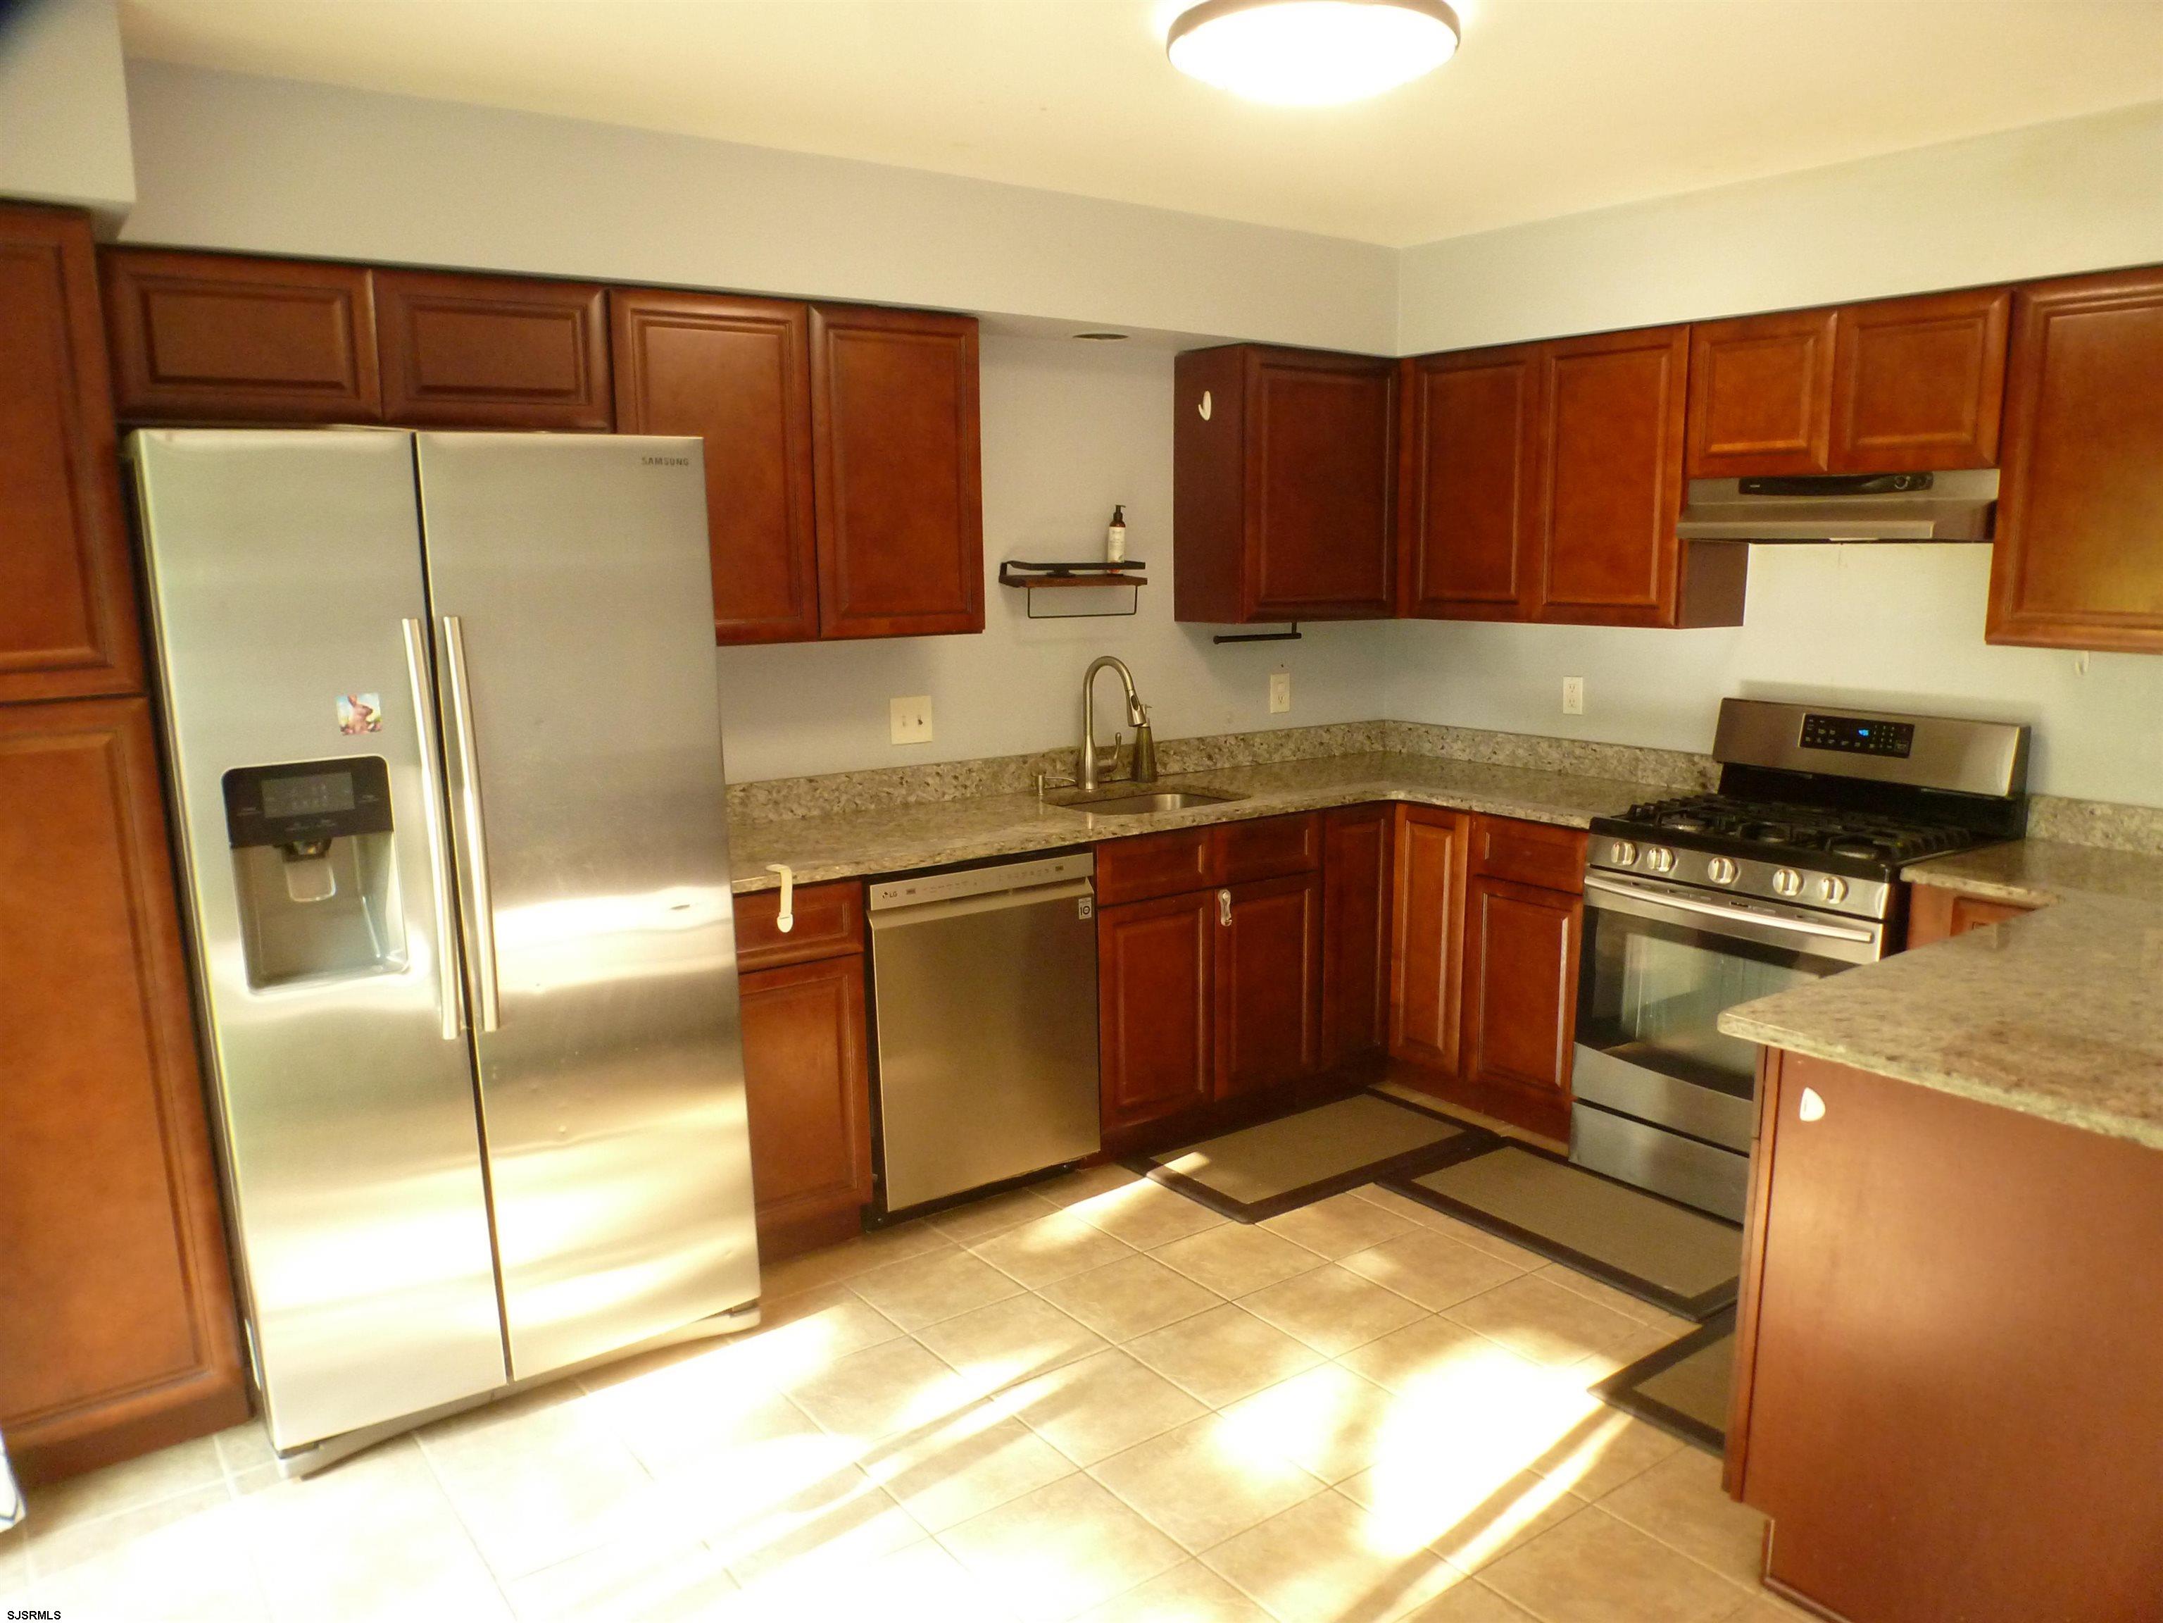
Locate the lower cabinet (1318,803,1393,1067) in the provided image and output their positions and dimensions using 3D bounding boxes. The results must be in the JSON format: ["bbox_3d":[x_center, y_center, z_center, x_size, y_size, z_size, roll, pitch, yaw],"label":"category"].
[{"bbox_3d":[0.620,0.341,4.598,0.283,0.815,0.612,-7,12,-35],"label":"lower cabinet"}]

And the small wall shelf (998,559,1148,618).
[{"bbox_3d":[-0.015,-0.635,4.286,0.430,0.160,0.128,-7,12,-35],"label":"small wall shelf"}]

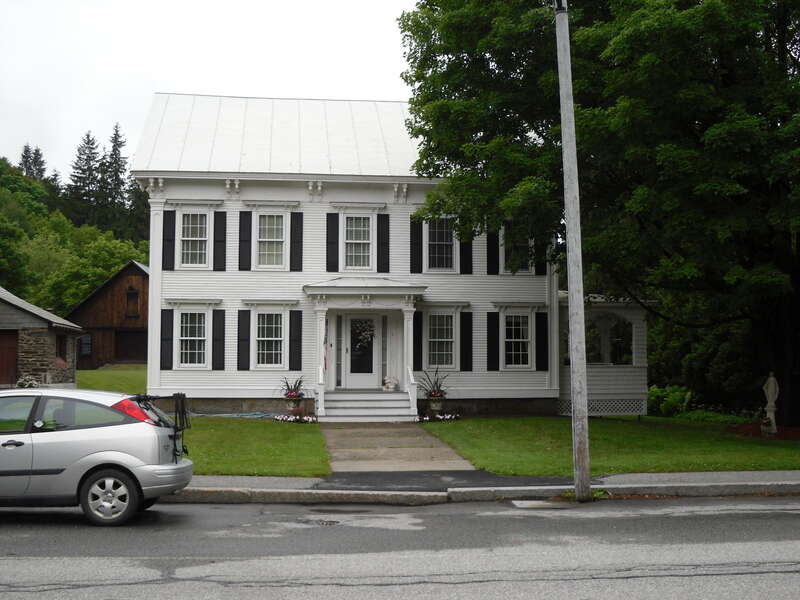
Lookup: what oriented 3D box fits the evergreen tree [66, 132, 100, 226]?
[{"bbox_3d":[-43.356,-15.710,130.000,4.800,15.300,4.800,1,-3,-5],"label":"evergreen tree"}]

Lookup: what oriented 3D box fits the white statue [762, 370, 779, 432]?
[{"bbox_3d":[7.508,2.097,19.200,0.340,1.270,0.320,0,-3,9],"label":"white statue"}]

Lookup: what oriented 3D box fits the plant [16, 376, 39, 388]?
[{"bbox_3d":[-14.939,3.329,38.000,0.900,0.550,0.750,1,-3,-5],"label":"plant"}]

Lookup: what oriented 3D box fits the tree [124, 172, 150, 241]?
[{"bbox_3d":[-35.604,-12.280,130.000,4.300,12.000,4.300,1,-3,-5],"label":"tree"}]

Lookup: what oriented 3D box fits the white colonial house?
[{"bbox_3d":[-0.247,-1.462,27.806,14.050,9.400,9.500,1,-3,-5],"label":"white colonial house"}]

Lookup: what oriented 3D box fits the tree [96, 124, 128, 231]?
[{"bbox_3d":[-39.377,-15.984,130.000,4.600,16.300,4.600,1,-3,-5],"label":"tree"}]

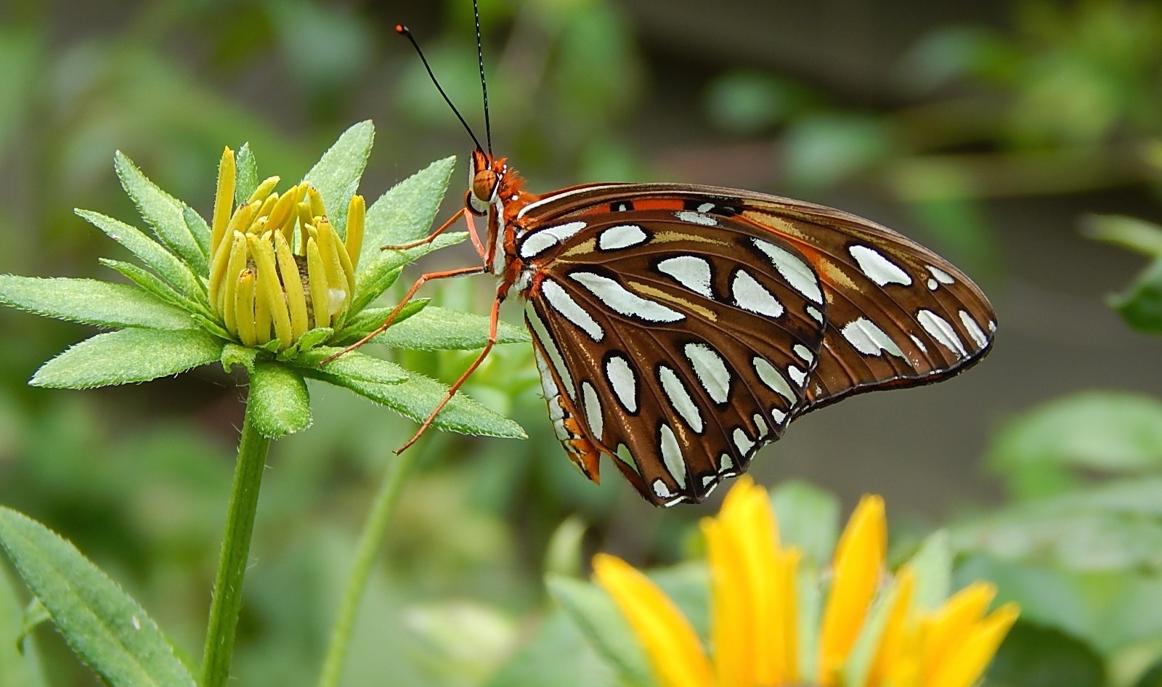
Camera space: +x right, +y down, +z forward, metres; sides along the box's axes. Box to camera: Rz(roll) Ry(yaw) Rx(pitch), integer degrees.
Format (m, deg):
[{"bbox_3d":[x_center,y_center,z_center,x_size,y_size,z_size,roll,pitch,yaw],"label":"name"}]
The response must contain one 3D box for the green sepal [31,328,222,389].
[{"bbox_3d":[-0.036,0.001,0.494,0.016,0.002,0.005,-10,47,-22],"label":"green sepal"}]

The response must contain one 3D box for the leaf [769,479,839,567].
[{"bbox_3d":[0.019,0.016,0.516,0.006,0.002,0.012,2,47,1],"label":"leaf"}]

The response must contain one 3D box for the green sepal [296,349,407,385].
[{"bbox_3d":[-0.018,0.002,0.492,0.010,0.001,0.003,11,42,24],"label":"green sepal"}]

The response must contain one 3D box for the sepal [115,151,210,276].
[{"bbox_3d":[-0.034,-0.011,0.505,0.005,0.002,0.013,-23,64,-33],"label":"sepal"}]

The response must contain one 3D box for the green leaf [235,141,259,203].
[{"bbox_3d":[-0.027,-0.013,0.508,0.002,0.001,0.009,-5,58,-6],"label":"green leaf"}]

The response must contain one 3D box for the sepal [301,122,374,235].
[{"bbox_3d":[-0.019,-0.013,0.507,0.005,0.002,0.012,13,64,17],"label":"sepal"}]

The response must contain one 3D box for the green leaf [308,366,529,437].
[{"bbox_3d":[-0.013,0.005,0.493,0.019,0.002,0.005,14,39,18],"label":"green leaf"}]

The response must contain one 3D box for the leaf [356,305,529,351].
[{"bbox_3d":[-0.011,-0.001,0.501,0.015,0.002,0.005,1,41,-4],"label":"leaf"}]

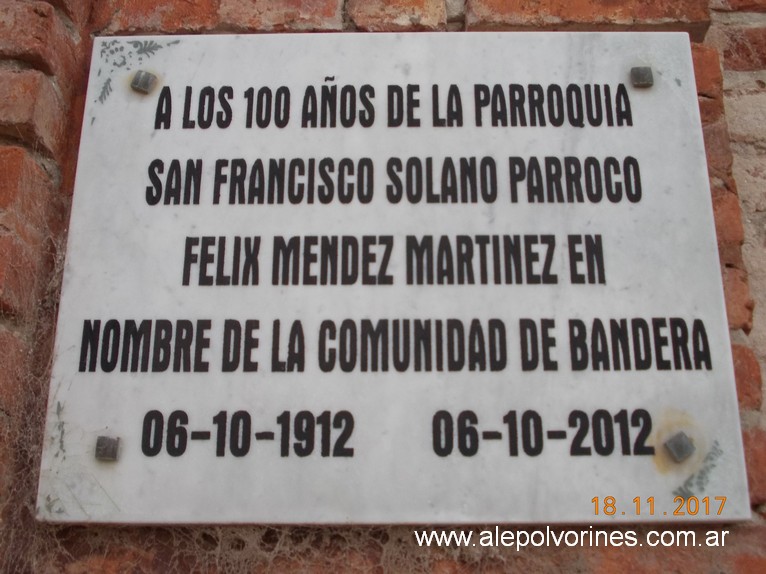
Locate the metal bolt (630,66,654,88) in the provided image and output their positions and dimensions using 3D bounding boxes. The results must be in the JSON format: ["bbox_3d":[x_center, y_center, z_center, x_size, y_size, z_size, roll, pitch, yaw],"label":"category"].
[{"bbox_3d":[0.249,-0.202,0.917,0.018,0.018,0.010,0,-19,1],"label":"metal bolt"}]

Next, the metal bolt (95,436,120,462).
[{"bbox_3d":[-0.233,0.137,0.806,0.018,0.018,0.010,0,-19,1],"label":"metal bolt"}]

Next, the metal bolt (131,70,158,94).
[{"bbox_3d":[-0.232,-0.197,0.924,0.018,0.018,0.010,19,-18,8],"label":"metal bolt"}]

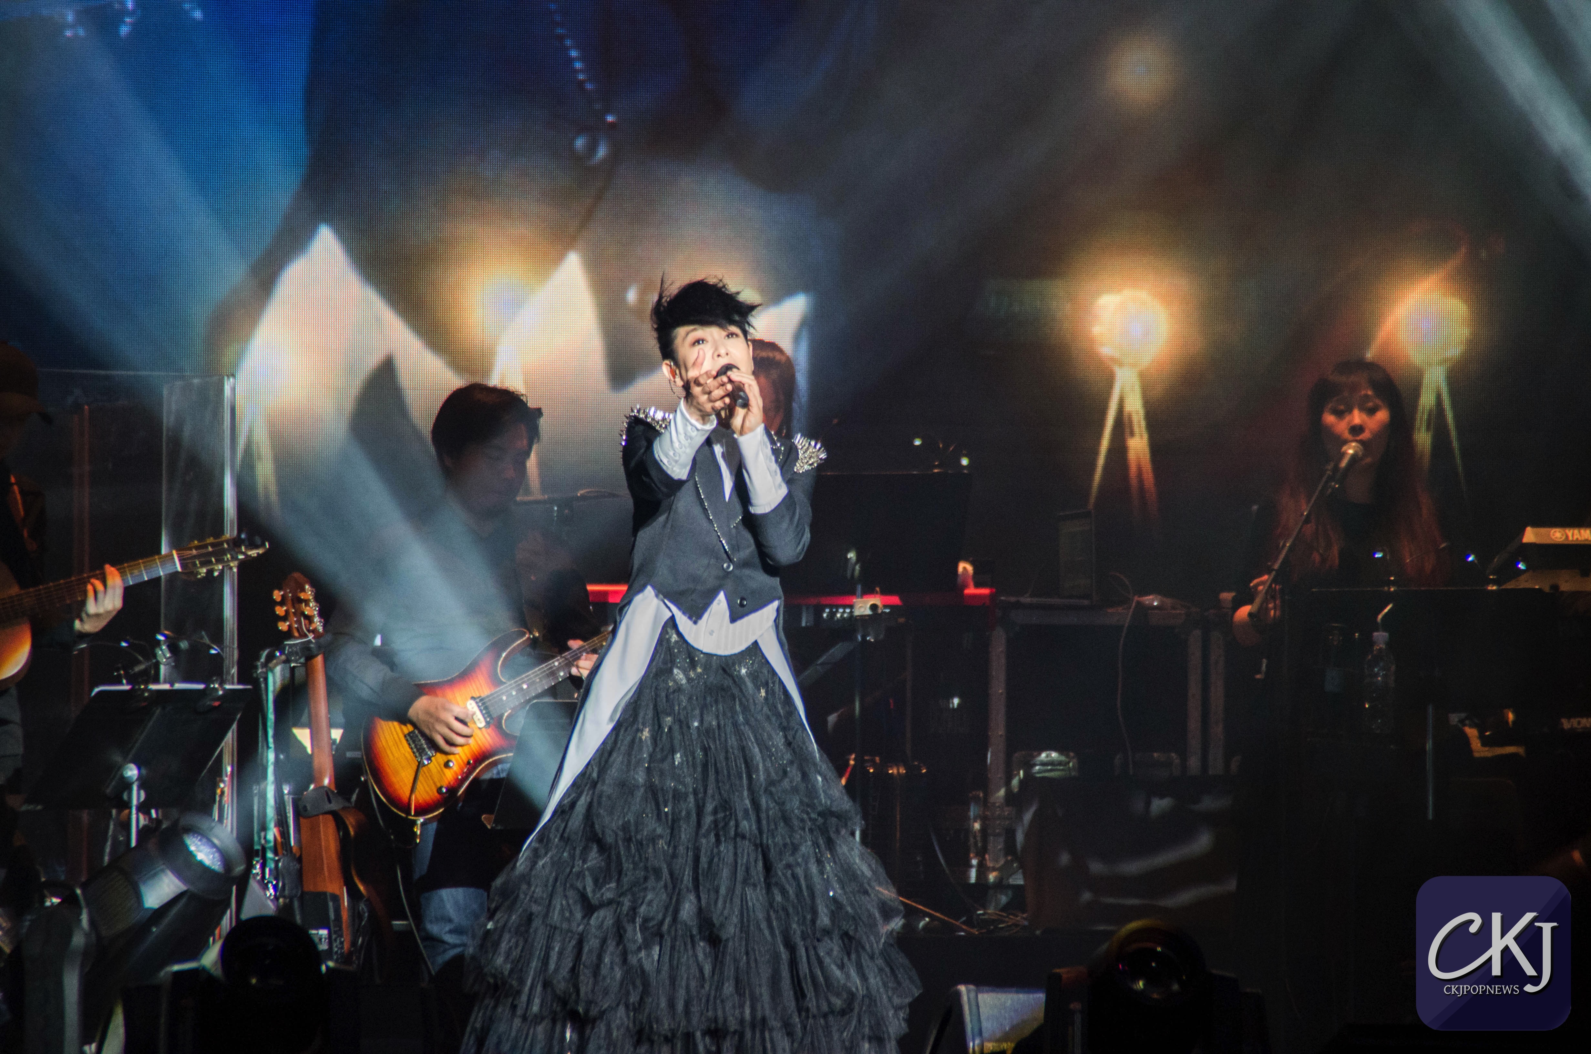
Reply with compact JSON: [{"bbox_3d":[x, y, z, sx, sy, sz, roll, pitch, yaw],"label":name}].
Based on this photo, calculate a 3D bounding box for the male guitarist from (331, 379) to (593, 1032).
[{"bbox_3d":[-0.695,0.370,27.500,0.620,1.340,0.720,-1,2,-27],"label":"male guitarist"}]

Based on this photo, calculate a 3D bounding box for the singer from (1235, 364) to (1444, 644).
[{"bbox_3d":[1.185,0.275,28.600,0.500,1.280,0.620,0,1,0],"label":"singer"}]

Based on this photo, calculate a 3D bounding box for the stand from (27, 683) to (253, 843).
[{"bbox_3d":[-1.375,0.650,27.500,0.420,0.680,0.510,1,2,44],"label":"stand"}]

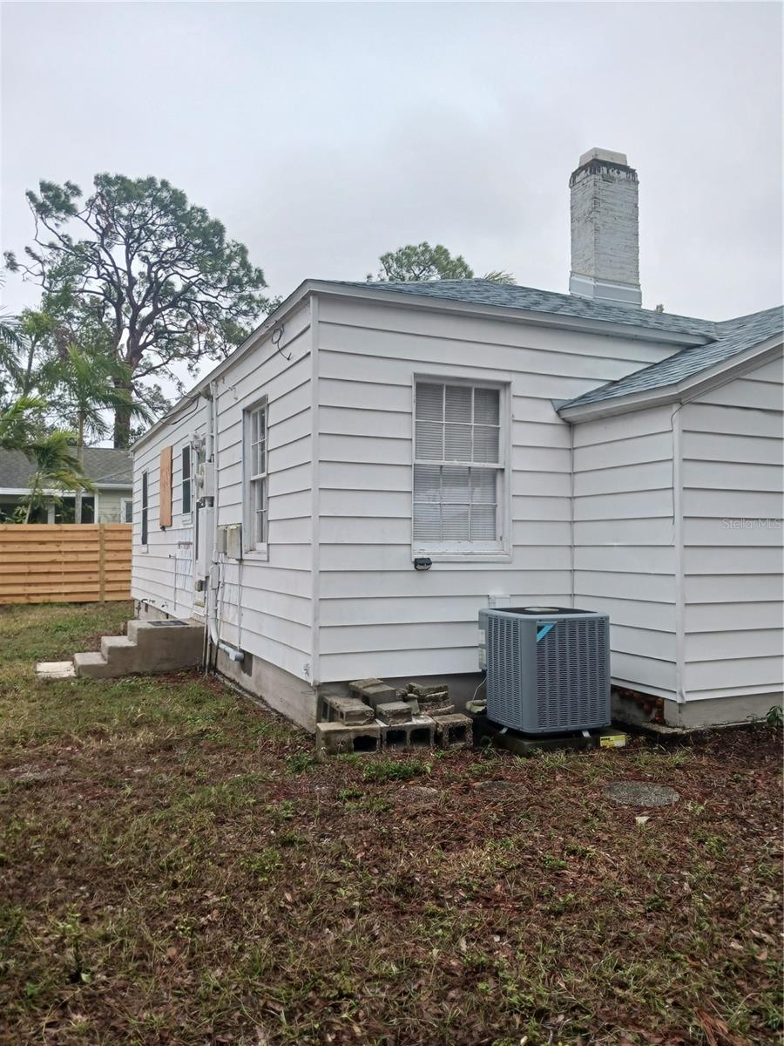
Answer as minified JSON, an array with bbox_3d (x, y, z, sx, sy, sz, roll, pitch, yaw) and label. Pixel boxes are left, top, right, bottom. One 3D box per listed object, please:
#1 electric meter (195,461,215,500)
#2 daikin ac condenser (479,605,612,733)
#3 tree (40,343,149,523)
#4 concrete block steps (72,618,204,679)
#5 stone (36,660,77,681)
[{"bbox_3d":[-2.134,-0.471,9.296,0.170,0.383,0.300,1,-2,-24],"label":"electric meter"},{"bbox_3d":[1.083,1.025,5.835,0.660,0.765,0.670,1,-2,-25],"label":"daikin ac condenser"},{"bbox_3d":[-8.188,-1.371,22.269,2.800,6.905,2.800,1,-2,-24],"label":"tree"},{"bbox_3d":[-3.025,1.463,9.701,1.382,0.516,1.040,1,-2,-24],"label":"concrete block steps"},{"bbox_3d":[-3.809,1.689,9.251,0.415,0.060,1.080,1,-2,-24],"label":"stone"}]

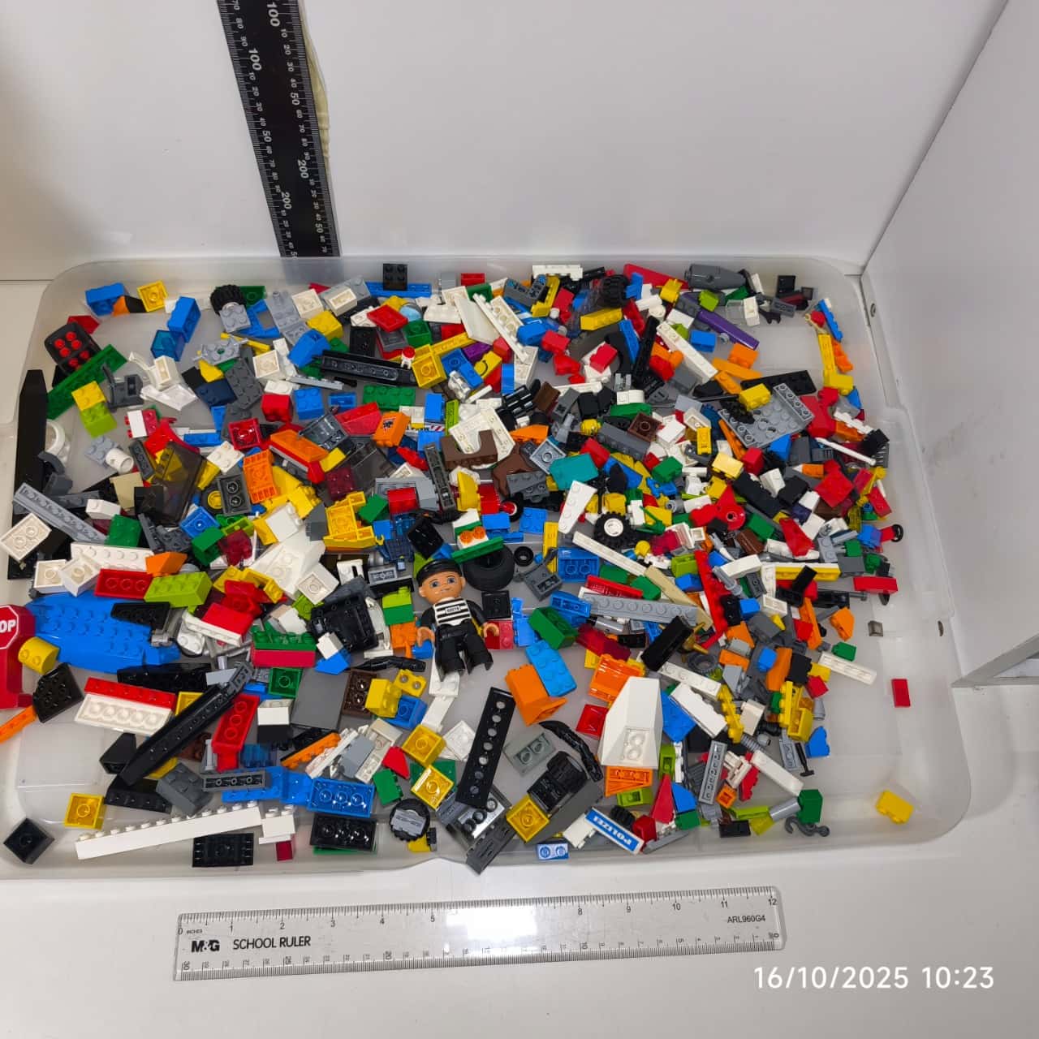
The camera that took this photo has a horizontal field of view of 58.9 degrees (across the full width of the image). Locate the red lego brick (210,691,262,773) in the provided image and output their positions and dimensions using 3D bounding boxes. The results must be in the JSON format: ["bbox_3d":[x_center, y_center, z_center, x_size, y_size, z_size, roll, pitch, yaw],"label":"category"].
[{"bbox_3d":[-0.154,0.116,0.503,0.016,0.019,0.035,6,47,1],"label":"red lego brick"}]

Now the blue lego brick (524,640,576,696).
[{"bbox_3d":[0.018,0.085,0.524,0.016,0.011,0.032,-23,68,-11],"label":"blue lego brick"}]

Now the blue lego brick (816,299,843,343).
[{"bbox_3d":[0.216,-0.137,0.637,0.005,0.008,0.032,-24,66,22],"label":"blue lego brick"}]

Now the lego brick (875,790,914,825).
[{"bbox_3d":[0.202,0.156,0.498,0.016,0.008,0.011,31,68,17],"label":"lego brick"}]

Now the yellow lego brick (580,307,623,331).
[{"bbox_3d":[0.053,-0.127,0.584,0.011,0.008,0.032,14,29,37],"label":"yellow lego brick"}]

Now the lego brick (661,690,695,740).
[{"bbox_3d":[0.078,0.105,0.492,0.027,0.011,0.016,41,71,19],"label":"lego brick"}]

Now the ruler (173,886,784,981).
[{"bbox_3d":[-0.017,0.210,0.471,0.309,0.003,0.030,-1,63,-3],"label":"ruler"}]

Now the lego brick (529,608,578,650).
[{"bbox_3d":[0.019,0.062,0.521,0.024,0.016,0.011,42,115,28],"label":"lego brick"}]

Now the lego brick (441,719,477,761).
[{"bbox_3d":[-0.032,0.122,0.505,0.016,0.005,0.016,41,64,20],"label":"lego brick"}]

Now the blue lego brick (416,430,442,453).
[{"bbox_3d":[-0.055,-0.052,0.576,0.016,0.011,0.016,2,62,-4],"label":"blue lego brick"}]

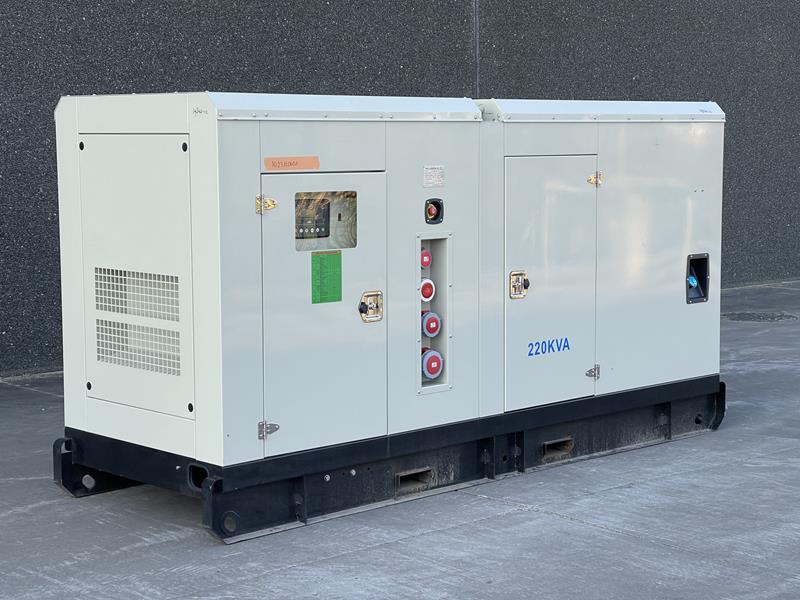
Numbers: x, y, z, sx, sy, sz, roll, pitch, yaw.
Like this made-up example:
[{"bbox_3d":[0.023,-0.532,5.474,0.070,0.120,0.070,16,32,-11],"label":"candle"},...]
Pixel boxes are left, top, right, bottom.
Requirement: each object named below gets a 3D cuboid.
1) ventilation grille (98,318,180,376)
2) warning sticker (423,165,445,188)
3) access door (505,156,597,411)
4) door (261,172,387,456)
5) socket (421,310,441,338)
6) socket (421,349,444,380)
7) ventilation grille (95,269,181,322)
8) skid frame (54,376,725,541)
[{"bbox_3d":[-1.043,0.186,5.902,0.020,0.175,0.596,-6,9,-43],"label":"ventilation grille"},{"bbox_3d":[0.146,-0.515,6.167,0.122,0.095,0.005,-6,9,-43],"label":"warning sticker"},{"bbox_3d":[0.683,-0.087,6.741,0.632,1.132,0.040,-6,9,-43],"label":"access door"},{"bbox_3d":[-0.297,0.043,5.830,0.638,1.082,0.040,-6,9,-43],"label":"door"},{"bbox_3d":[0.103,0.098,6.280,0.113,0.121,0.088,-6,9,-43],"label":"socket"},{"bbox_3d":[0.106,0.269,6.295,0.127,0.132,0.097,-6,9,-43],"label":"socket"},{"bbox_3d":[-1.043,-0.026,5.878,0.020,0.178,0.596,-6,9,-43],"label":"ventilation grille"},{"bbox_3d":[0.112,0.609,7.044,3.301,0.294,1.145,-6,9,-43],"label":"skid frame"}]

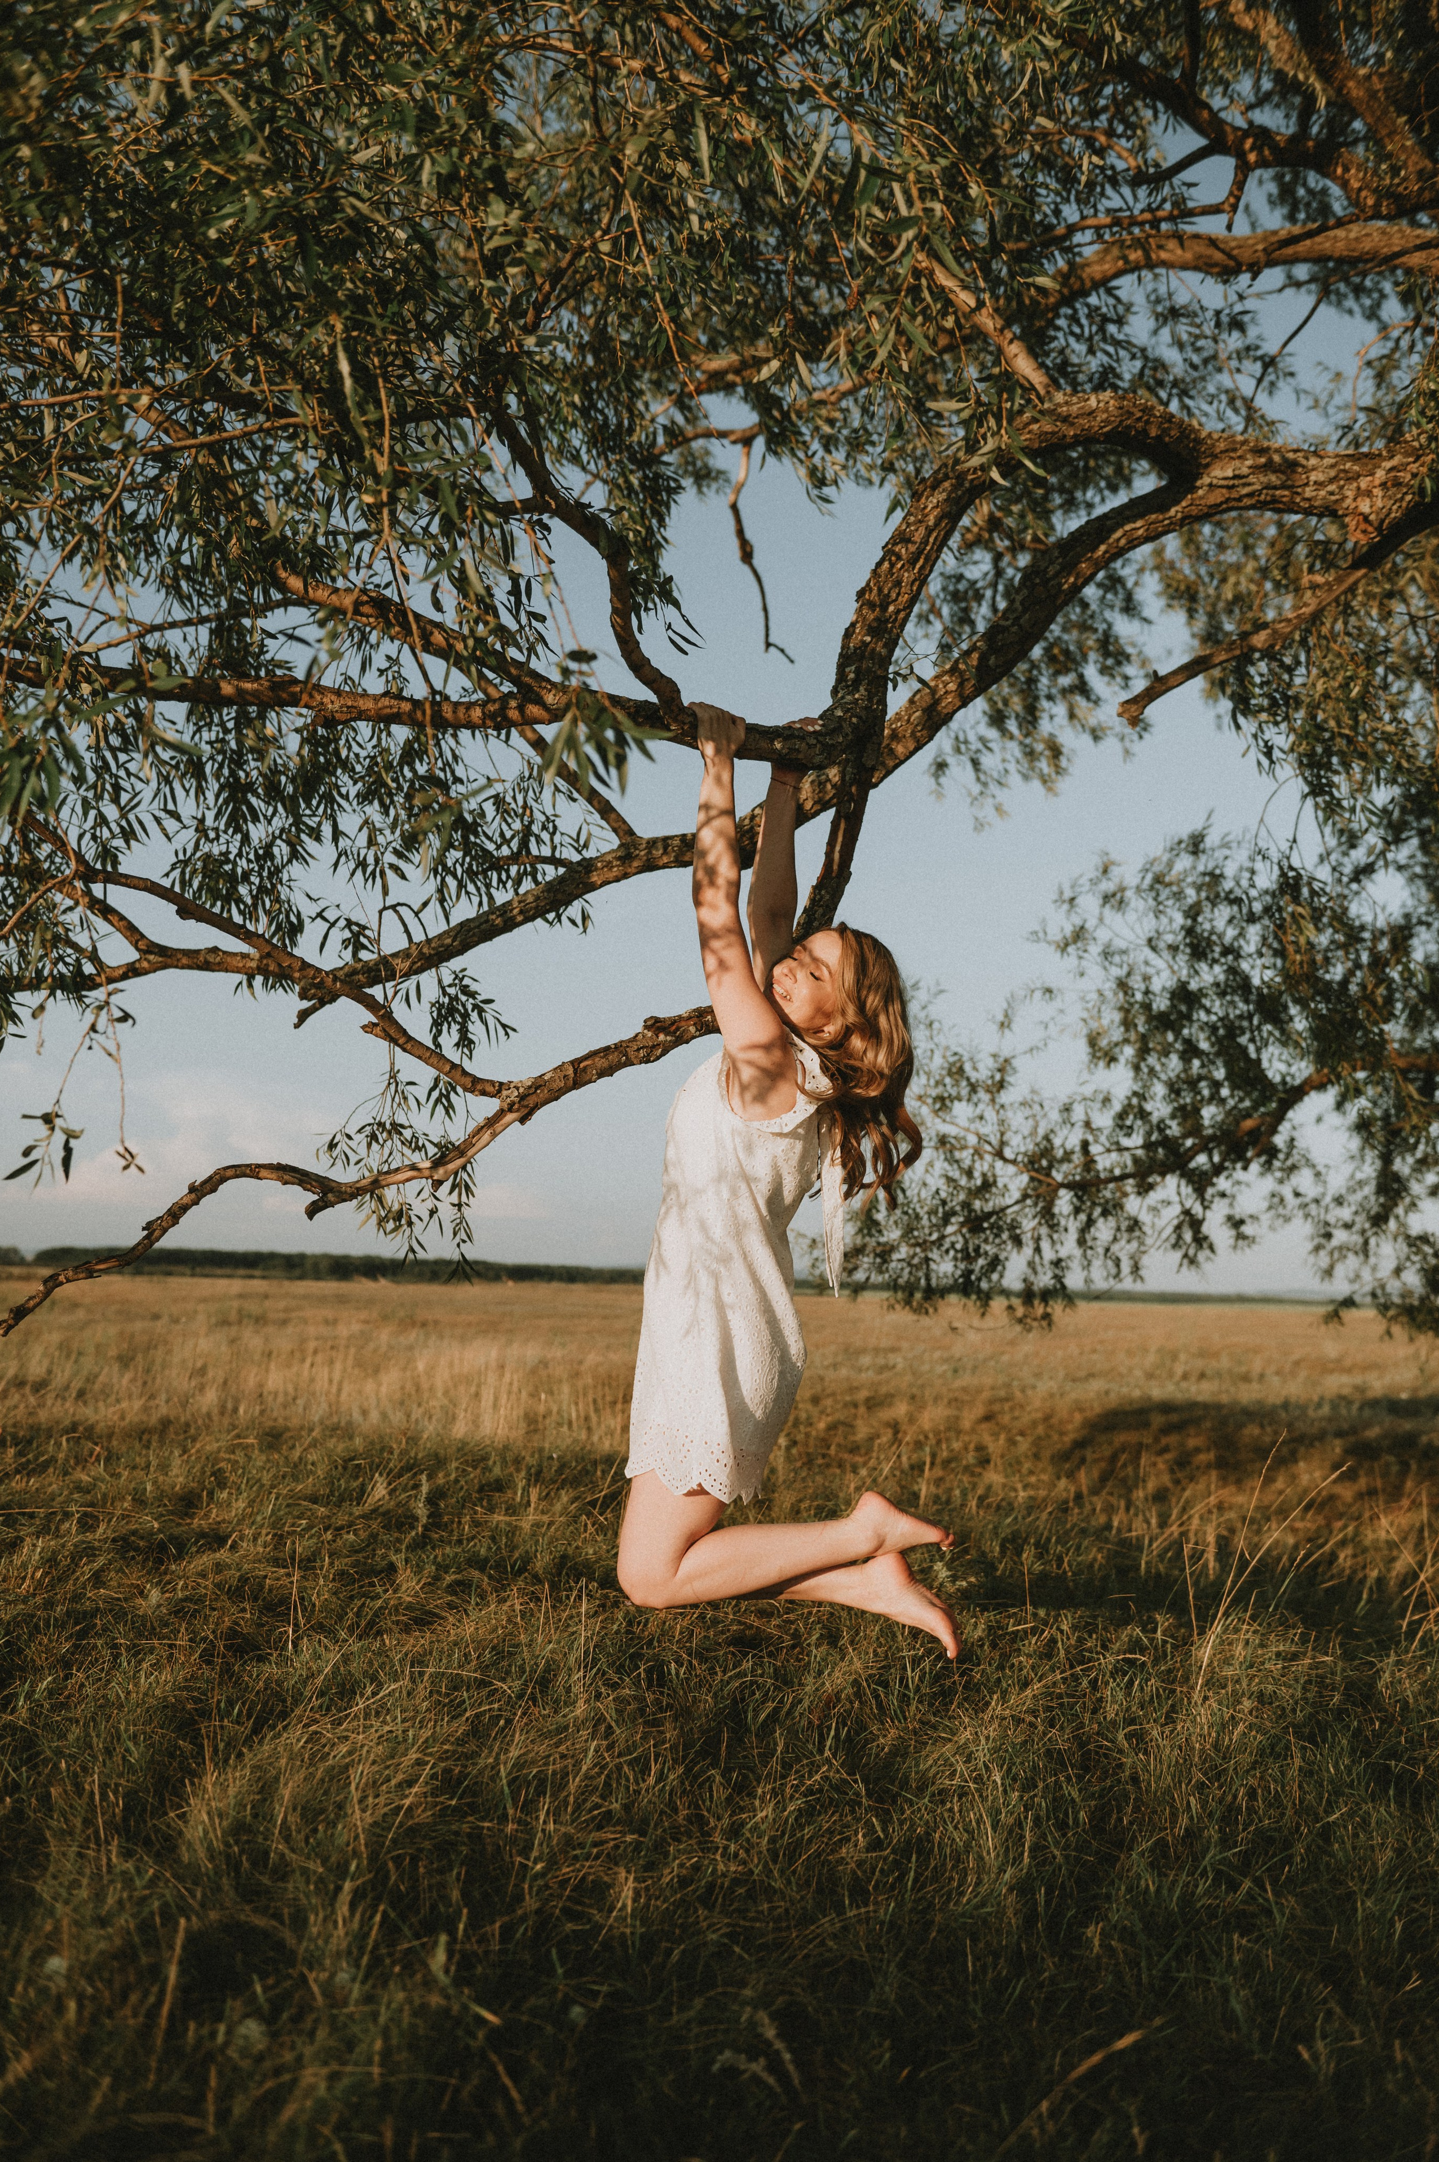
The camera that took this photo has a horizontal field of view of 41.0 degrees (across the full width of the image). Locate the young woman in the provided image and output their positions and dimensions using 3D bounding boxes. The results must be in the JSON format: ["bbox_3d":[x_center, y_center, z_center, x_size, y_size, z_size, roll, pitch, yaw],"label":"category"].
[{"bbox_3d":[0.120,0.176,3.420,0.560,1.620,0.430,0,-6,7],"label":"young woman"}]

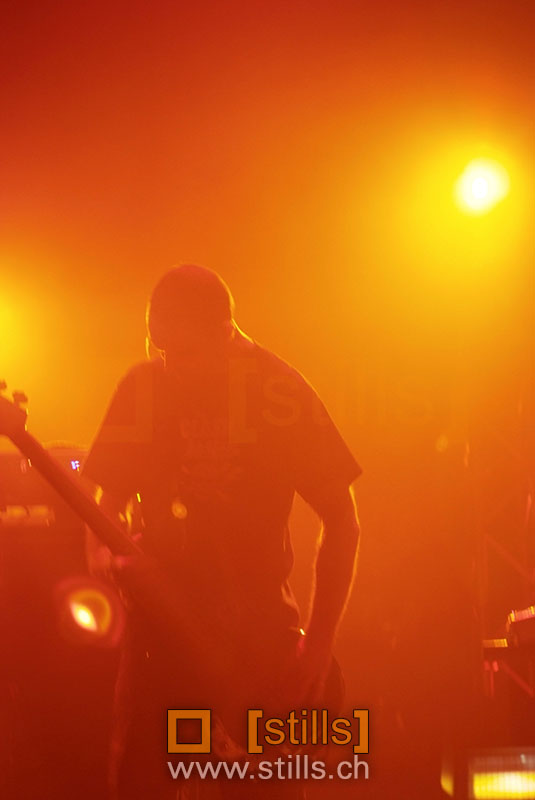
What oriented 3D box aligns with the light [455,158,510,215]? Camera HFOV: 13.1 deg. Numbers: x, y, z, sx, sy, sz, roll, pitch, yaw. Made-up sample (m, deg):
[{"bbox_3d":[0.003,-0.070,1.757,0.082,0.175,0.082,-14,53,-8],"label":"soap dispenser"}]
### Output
[{"bbox_3d":[0.737,-0.731,8.000,0.200,0.200,0.240,-1,10,6],"label":"light"}]

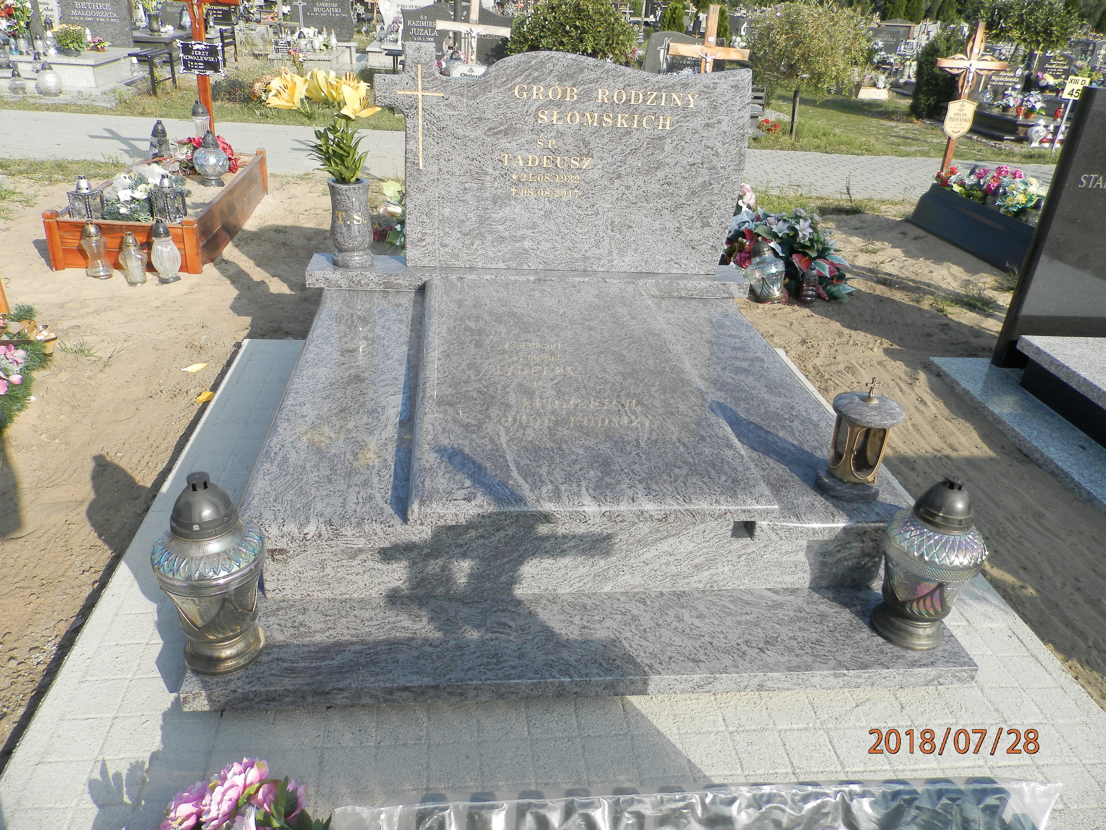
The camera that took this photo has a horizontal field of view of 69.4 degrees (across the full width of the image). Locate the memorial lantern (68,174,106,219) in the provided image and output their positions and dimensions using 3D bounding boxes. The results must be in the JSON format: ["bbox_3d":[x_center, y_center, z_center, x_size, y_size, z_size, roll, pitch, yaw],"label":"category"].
[{"bbox_3d":[-2.330,-1.085,3.978,0.125,0.214,0.125,11,28,13],"label":"memorial lantern"}]

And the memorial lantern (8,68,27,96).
[{"bbox_3d":[-5.631,-3.508,8.416,0.175,0.234,0.175,1,28,-7],"label":"memorial lantern"}]

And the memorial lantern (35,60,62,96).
[{"bbox_3d":[-5.312,-3.543,8.431,0.253,0.324,0.253,1,28,-7],"label":"memorial lantern"}]

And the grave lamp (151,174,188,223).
[{"bbox_3d":[-1.862,-1.054,3.865,0.118,0.218,0.118,14,30,18],"label":"grave lamp"}]

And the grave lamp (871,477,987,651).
[{"bbox_3d":[0.860,0.325,1.816,0.204,0.412,0.204,1,29,-7],"label":"grave lamp"}]

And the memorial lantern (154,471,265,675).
[{"bbox_3d":[-0.683,0.305,1.603,0.212,0.422,0.212,1,28,-7],"label":"memorial lantern"}]

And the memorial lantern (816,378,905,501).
[{"bbox_3d":[0.758,0.045,1.961,0.168,0.295,0.168,1,28,-7],"label":"memorial lantern"}]

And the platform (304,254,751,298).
[{"bbox_3d":[-0.081,-0.551,3.170,1.709,0.063,0.224,1,28,-7],"label":"platform"}]

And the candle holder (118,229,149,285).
[{"bbox_3d":[-1.936,-0.727,3.687,0.129,0.245,0.129,1,29,-7],"label":"candle holder"}]

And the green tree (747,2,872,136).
[{"bbox_3d":[2.957,-4.036,9.351,1.446,1.538,1.446,1,28,-7],"label":"green tree"}]

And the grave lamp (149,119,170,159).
[{"bbox_3d":[-2.493,-1.746,5.043,0.110,0.228,0.110,1,29,-7],"label":"grave lamp"}]

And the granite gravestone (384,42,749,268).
[{"bbox_3d":[0.024,-0.970,3.122,1.392,0.818,0.070,0,29,-7],"label":"granite gravestone"}]

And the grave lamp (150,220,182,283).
[{"bbox_3d":[-1.813,-0.766,3.728,0.137,0.290,0.137,1,29,-7],"label":"grave lamp"}]

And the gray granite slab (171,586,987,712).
[{"bbox_3d":[0.092,0.517,1.839,1.720,0.051,0.290,1,29,-7],"label":"gray granite slab"}]

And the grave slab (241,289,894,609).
[{"bbox_3d":[0.028,-0.025,2.476,1.598,0.294,1.482,1,28,-7],"label":"grave slab"}]

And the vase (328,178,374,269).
[{"bbox_3d":[-0.754,-0.717,3.005,0.149,0.303,0.149,1,29,-7],"label":"vase"}]

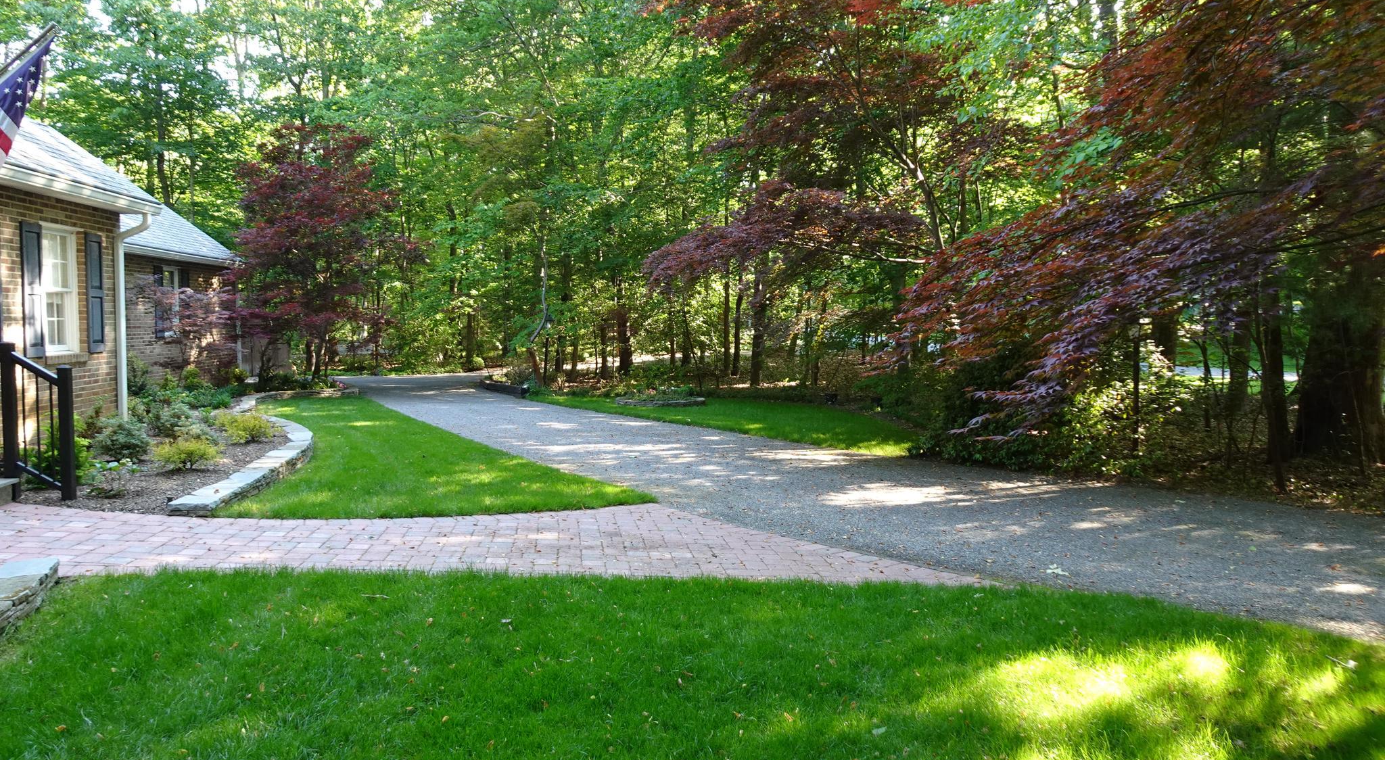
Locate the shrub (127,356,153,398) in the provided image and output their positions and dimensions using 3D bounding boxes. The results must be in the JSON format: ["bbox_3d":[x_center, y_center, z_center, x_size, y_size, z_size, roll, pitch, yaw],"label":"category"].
[{"bbox_3d":[-8.704,-0.061,15.020,0.570,0.690,0.570,0,3,-7],"label":"shrub"}]

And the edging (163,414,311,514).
[{"bbox_3d":[-4.020,0.713,9.134,0.800,0.200,6.500,-1,3,-20],"label":"edging"}]

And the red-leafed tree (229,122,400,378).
[{"bbox_3d":[-7.382,-2.475,18.691,3.200,5.060,3.300,0,3,-7],"label":"red-leafed tree"}]

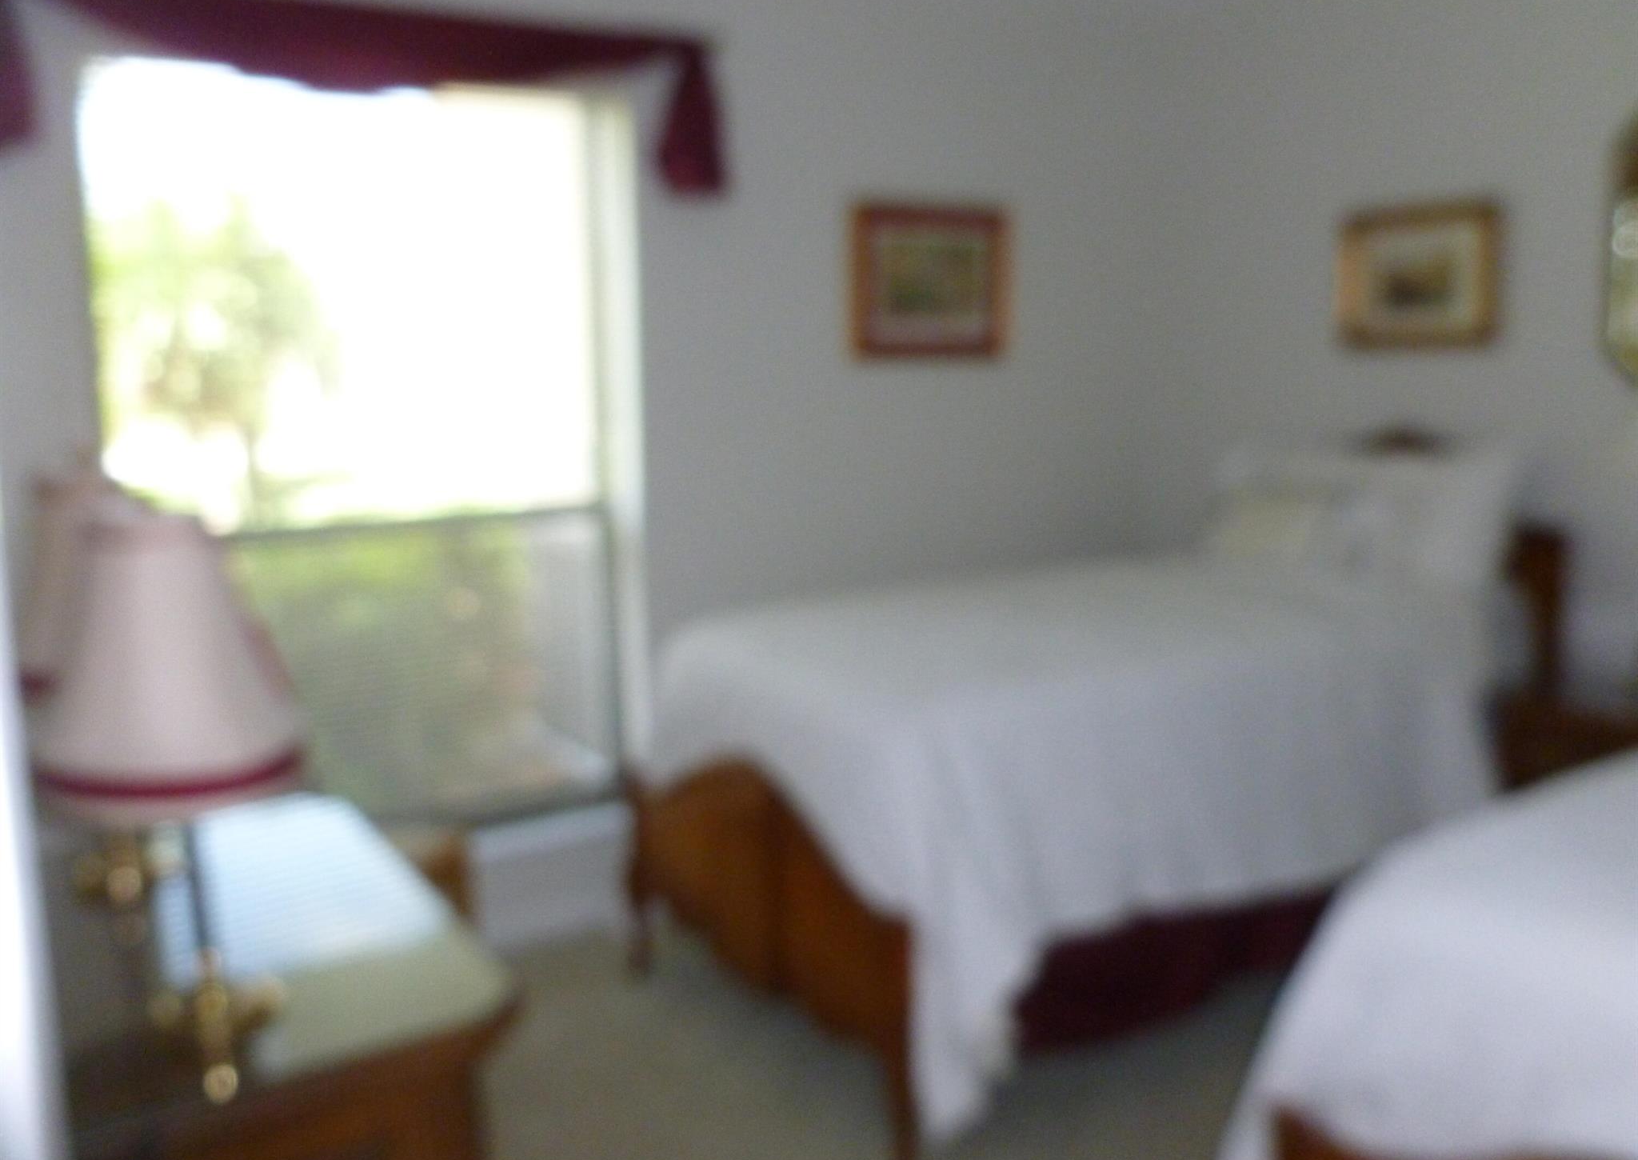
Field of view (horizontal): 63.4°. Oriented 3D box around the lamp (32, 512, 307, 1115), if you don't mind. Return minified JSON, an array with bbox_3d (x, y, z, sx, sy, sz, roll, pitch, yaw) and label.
[{"bbox_3d":[-0.669,0.215,1.379,0.250,0.572,0.250,-6,11,-33],"label":"lamp"}]

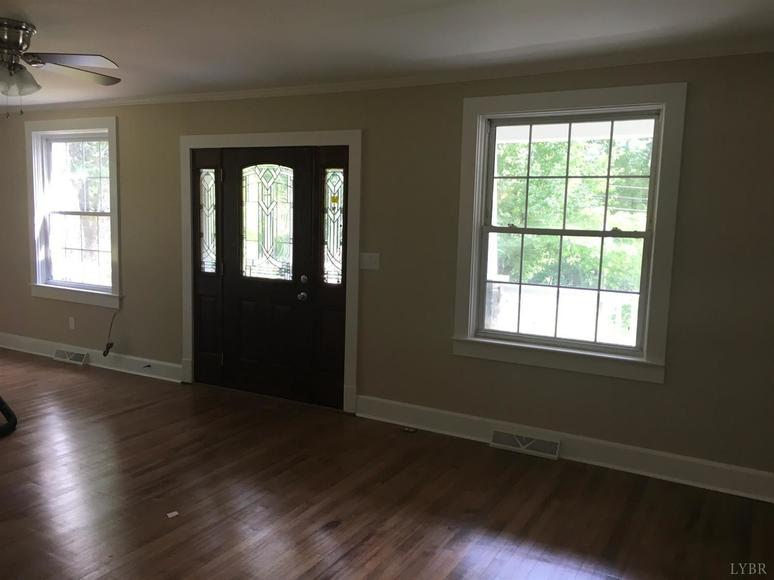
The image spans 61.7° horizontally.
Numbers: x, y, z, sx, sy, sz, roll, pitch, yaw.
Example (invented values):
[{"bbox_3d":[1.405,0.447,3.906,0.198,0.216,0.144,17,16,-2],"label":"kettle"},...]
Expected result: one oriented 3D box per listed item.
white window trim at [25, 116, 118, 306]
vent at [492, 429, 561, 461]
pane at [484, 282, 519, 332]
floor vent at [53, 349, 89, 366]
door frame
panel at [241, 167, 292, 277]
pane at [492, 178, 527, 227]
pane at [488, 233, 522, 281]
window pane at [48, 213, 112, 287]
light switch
[{"bbox_3d":[-3.050,-0.763,6.386,1.333,1.776,0.150,5,8,28],"label":"white window trim"},{"bbox_3d":[0.917,1.032,4.316,0.458,0.120,0.050,5,8,28],"label":"vent"},{"bbox_3d":[0.790,0.118,4.437,0.242,0.336,0.020,5,8,28],"label":"pane"},{"bbox_3d":[-3.178,0.658,6.504,0.460,0.120,0.050,5,8,28],"label":"floor vent"},{"bbox_3d":[-0.977,-0.170,5.315,1.811,2.165,0.120,5,8,28],"label":"door frame"},{"bbox_3d":[-0.969,-0.550,5.259,0.511,0.917,0.030,5,8,28],"label":"panel"},{"bbox_3d":[0.833,-0.590,4.397,0.236,0.330,0.020,5,8,28],"label":"pane"},{"bbox_3d":[0.799,-0.215,4.397,0.240,0.333,0.020,5,8,28],"label":"pane"},{"bbox_3d":[-3.044,-0.401,6.467,0.999,0.679,0.025,5,8,28],"label":"window pane"},{"bbox_3d":[-0.128,-0.210,4.795,0.166,0.120,0.010,5,8,28],"label":"light switch"}]

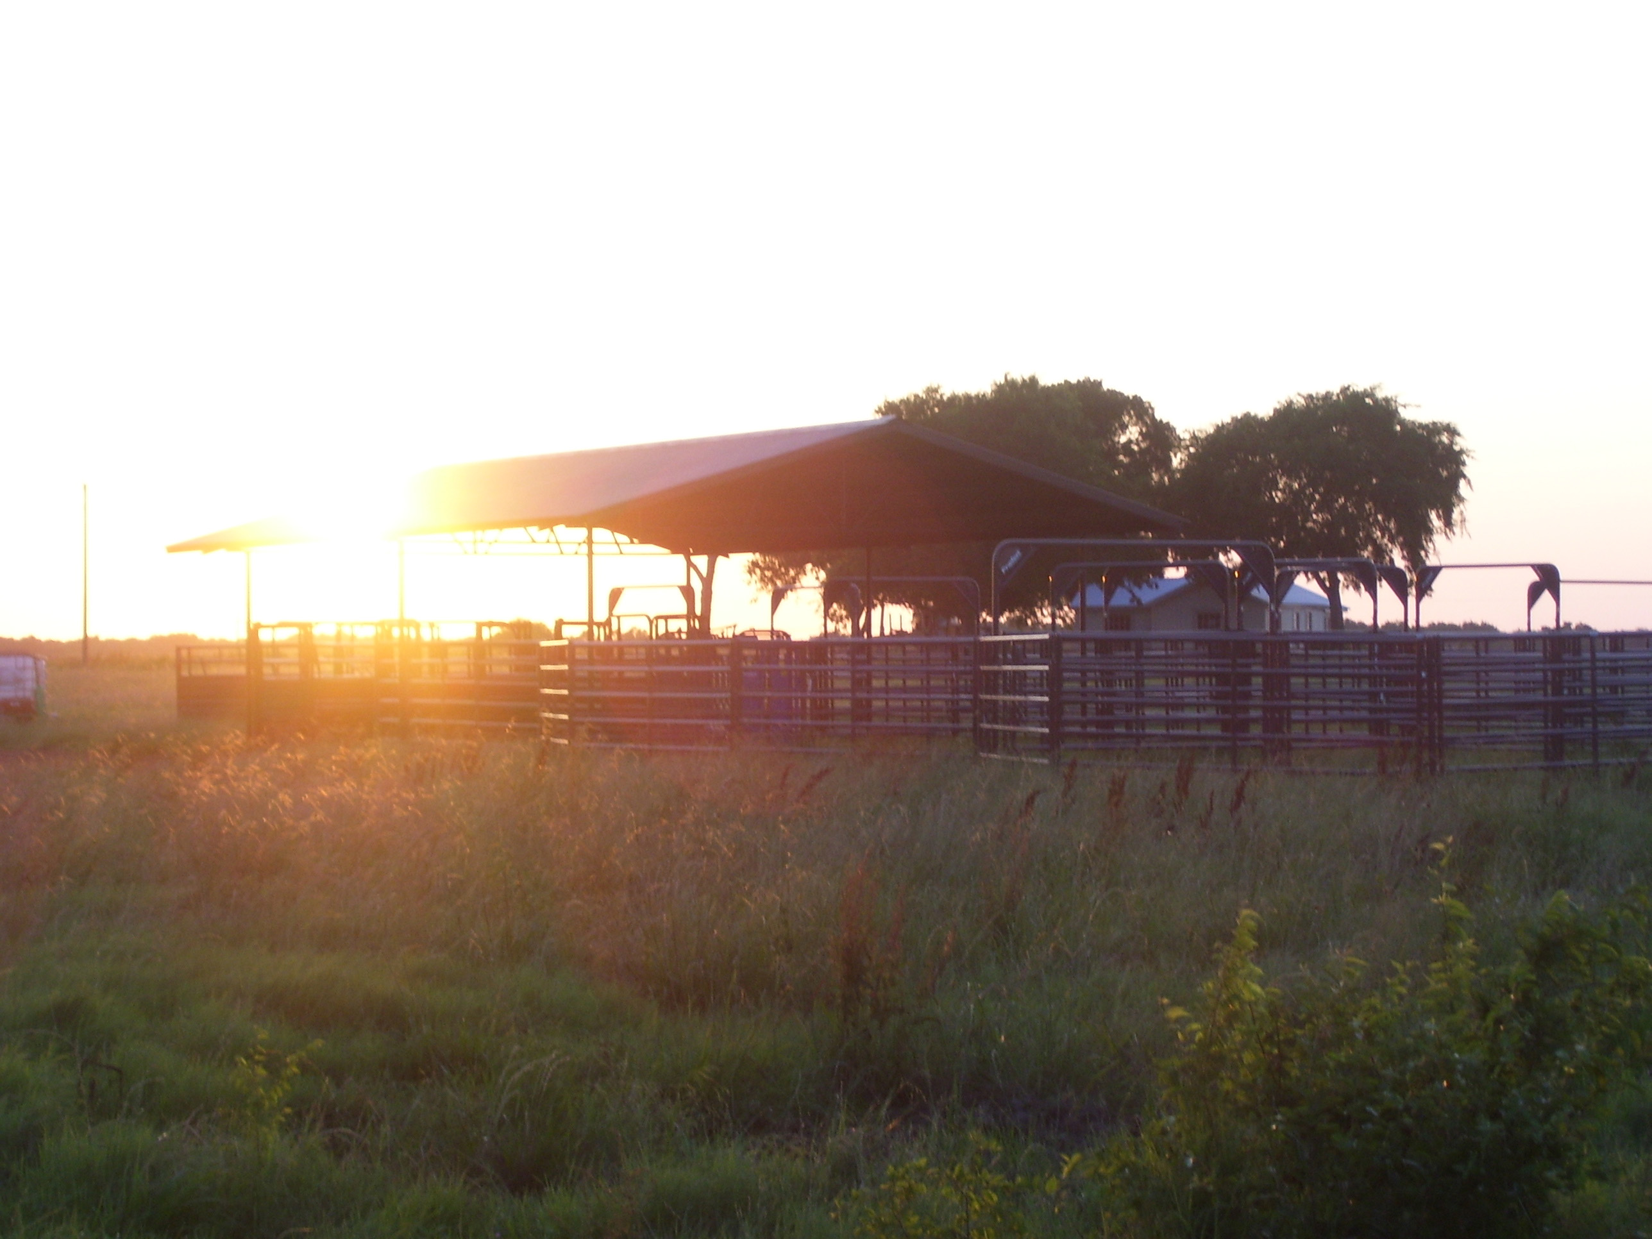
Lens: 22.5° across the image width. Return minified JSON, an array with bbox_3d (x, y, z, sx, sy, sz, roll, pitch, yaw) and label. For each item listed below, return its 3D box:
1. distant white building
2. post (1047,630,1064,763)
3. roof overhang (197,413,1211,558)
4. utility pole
[{"bbox_3d":[20.015,-0.164,218.123,10.400,4.400,13.500,-1,0,20],"label":"distant white building"},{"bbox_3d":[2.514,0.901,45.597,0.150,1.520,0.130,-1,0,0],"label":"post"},{"bbox_3d":[-2.892,-1.970,65.020,9.830,1.553,15.581,0,0,-30],"label":"roof overhang"},{"bbox_3d":[-38.362,-2.239,215.000,0.250,9.490,0.250,-1,0,0],"label":"utility pole"}]

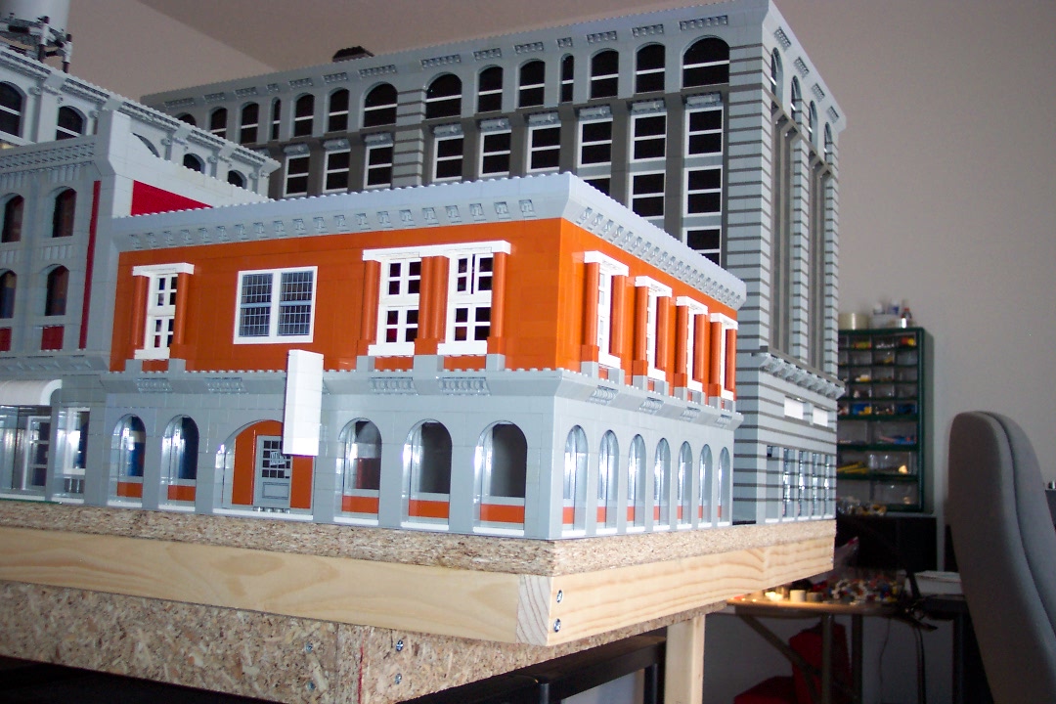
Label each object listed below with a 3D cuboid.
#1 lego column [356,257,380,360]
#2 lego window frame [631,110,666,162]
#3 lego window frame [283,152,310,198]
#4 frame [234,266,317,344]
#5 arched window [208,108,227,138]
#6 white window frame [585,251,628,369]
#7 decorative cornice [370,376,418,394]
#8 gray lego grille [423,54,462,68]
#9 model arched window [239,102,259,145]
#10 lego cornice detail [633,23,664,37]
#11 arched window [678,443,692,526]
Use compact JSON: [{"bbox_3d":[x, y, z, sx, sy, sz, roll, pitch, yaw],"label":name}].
[{"bbox_3d":[-0.095,-0.026,0.672,0.009,0.058,0.008,-1,-7,27],"label":"lego column"},{"bbox_3d":[0.118,-0.208,1.083,0.040,0.048,0.009,-1,-7,27],"label":"lego window frame"},{"bbox_3d":[-0.260,-0.202,1.275,0.040,0.048,0.009,-1,-7,27],"label":"lego window frame"},{"bbox_3d":[-0.159,-0.029,0.714,0.064,0.048,0.009,-1,-7,27],"label":"frame"},{"bbox_3d":[-0.367,-0.266,1.327,0.032,0.050,0.009,-1,-7,26],"label":"arched window"},{"bbox_3d":[0.044,-0.023,0.663,0.012,0.064,0.048,-1,-7,27],"label":"white window frame"},{"bbox_3d":[-0.079,0.020,0.652,0.032,0.010,0.008,-1,-7,27],"label":"decorative cornice"},{"bbox_3d":[-0.091,-0.307,1.176,0.048,0.009,0.007,-1,-7,27],"label":"gray lego grille"},{"bbox_3d":[-0.320,-0.264,1.293,0.032,0.051,0.009,-1,-7,27],"label":"model arched window"},{"bbox_3d":[0.116,-0.312,1.081,0.032,0.011,0.008,-1,-7,27],"label":"lego cornice detail"},{"bbox_3d":[0.111,0.096,0.810,0.008,0.062,0.032,-1,-7,27],"label":"arched window"}]

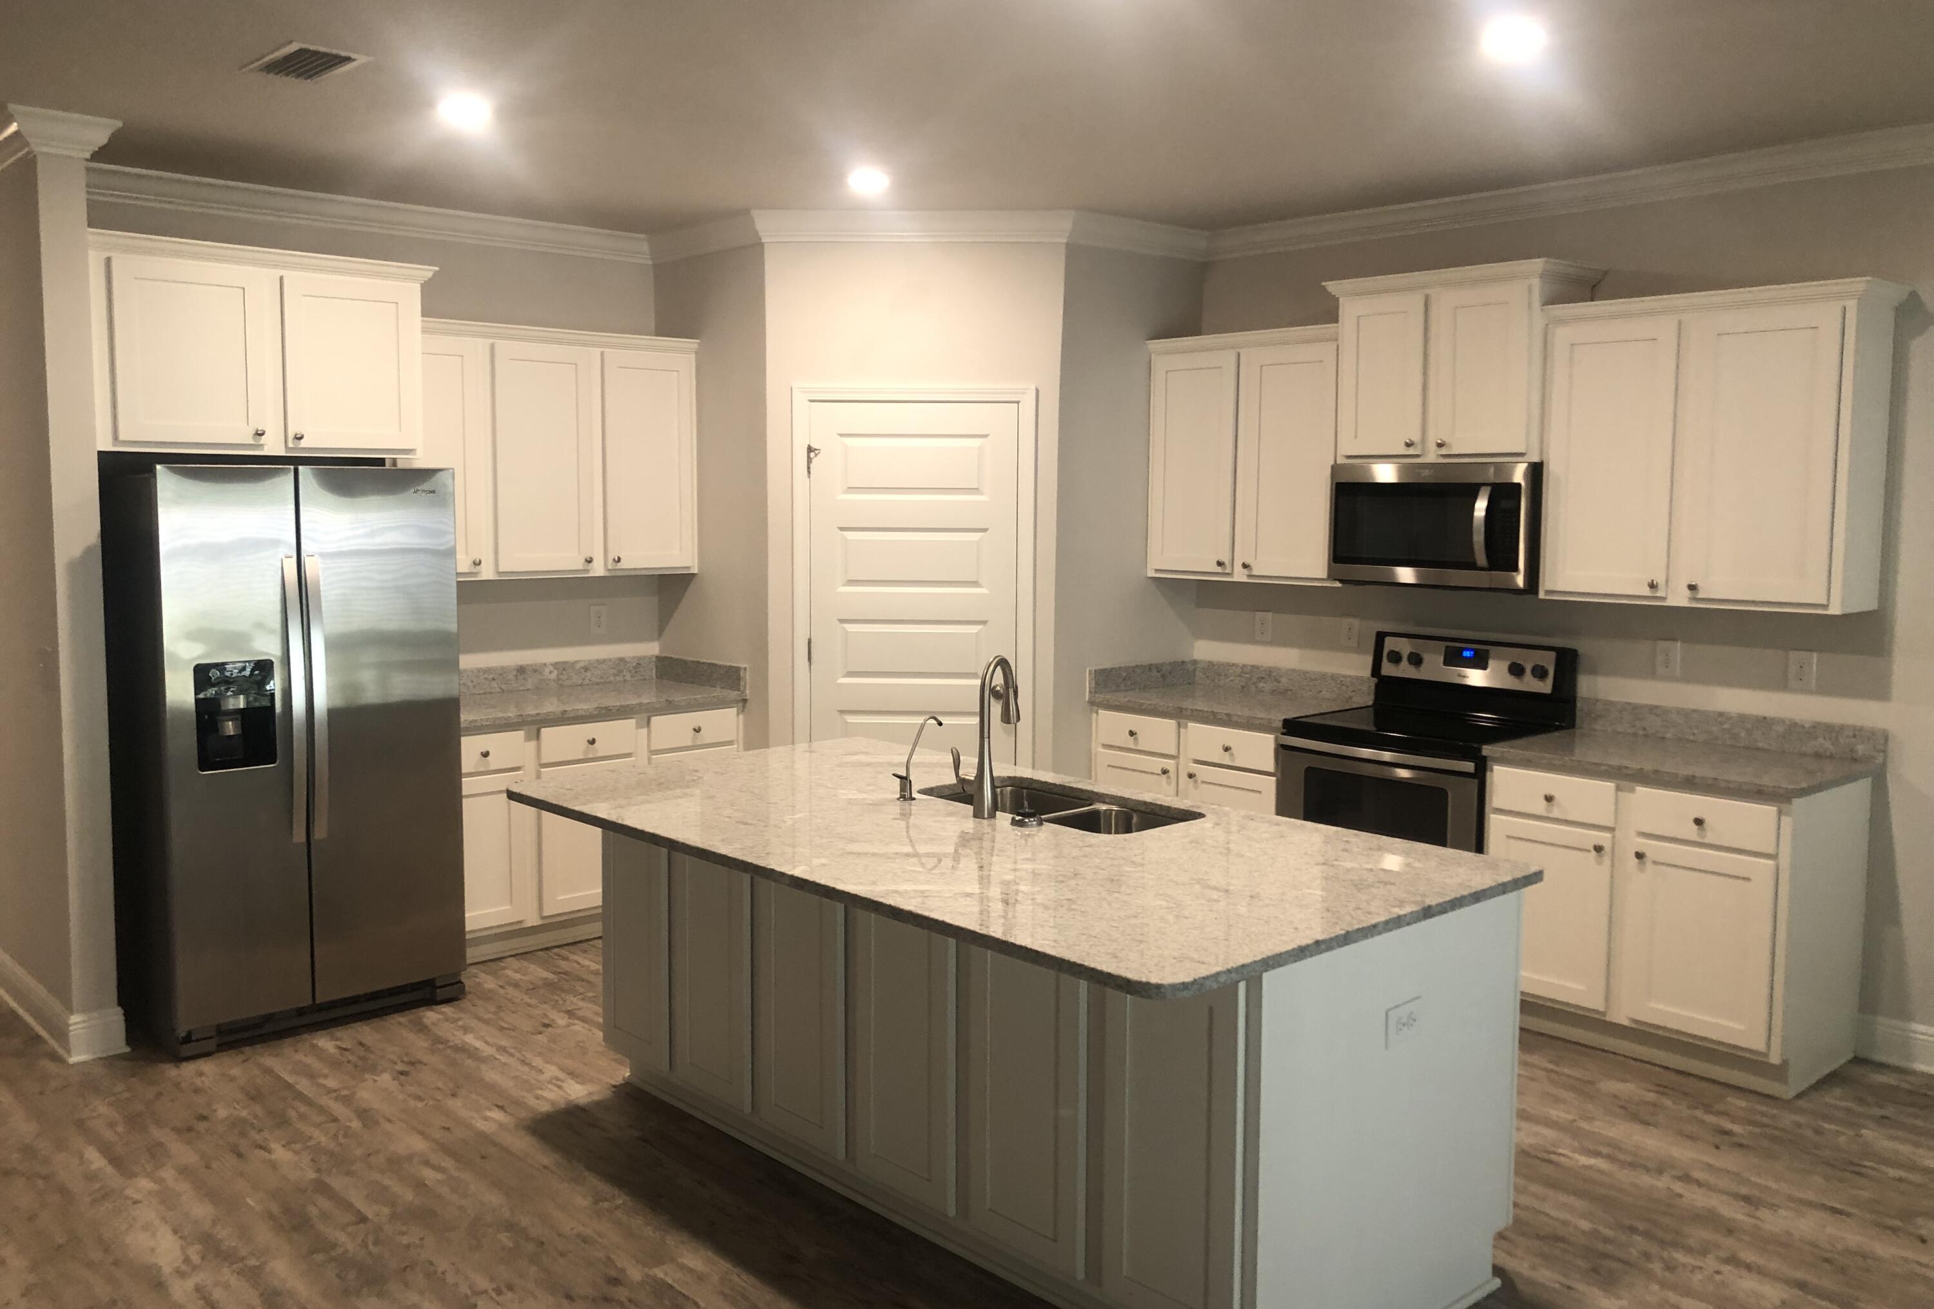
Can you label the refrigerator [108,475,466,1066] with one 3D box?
[{"bbox_3d":[-2.272,0.278,5.162,0.900,1.775,0.880,-5,8,-42],"label":"refrigerator"}]

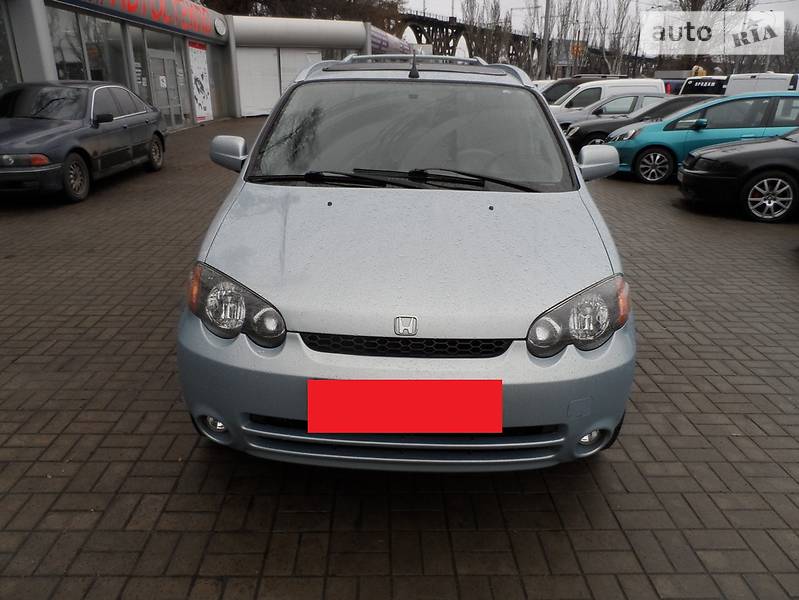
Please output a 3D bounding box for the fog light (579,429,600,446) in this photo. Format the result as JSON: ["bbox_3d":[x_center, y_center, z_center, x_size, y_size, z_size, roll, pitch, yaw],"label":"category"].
[{"bbox_3d":[0.666,0.483,1.944,0.070,0.058,0.050,2,21,1],"label":"fog light"}]

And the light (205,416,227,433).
[{"bbox_3d":[-0.652,0.441,1.963,0.070,0.058,0.050,2,21,1],"label":"light"}]

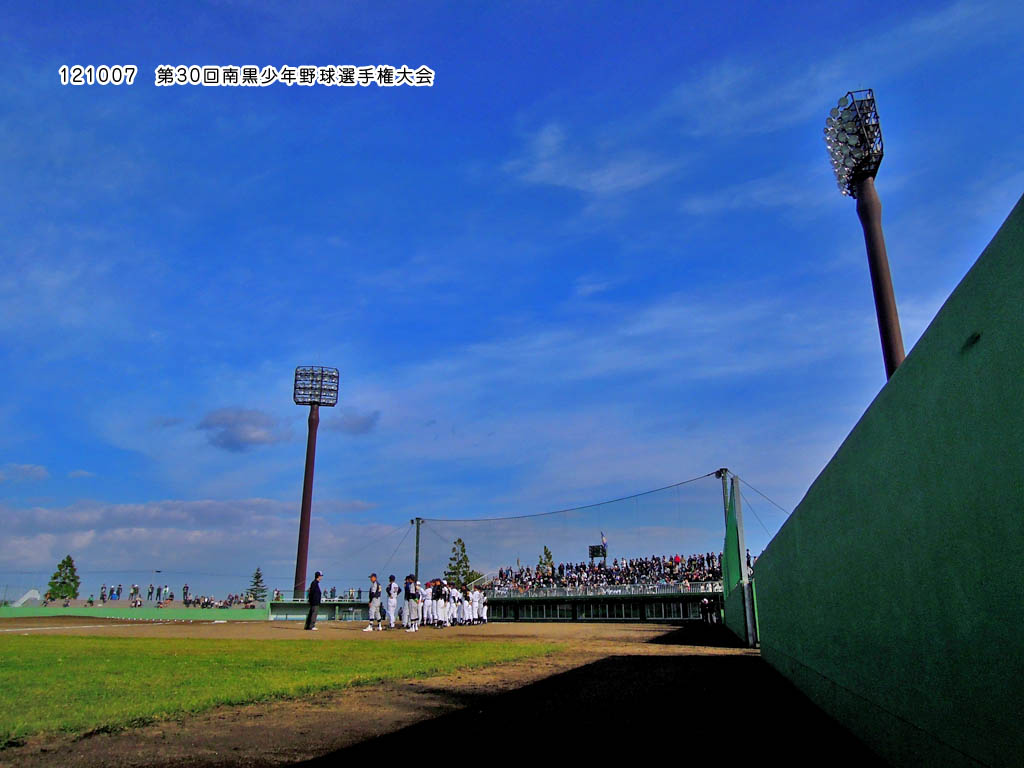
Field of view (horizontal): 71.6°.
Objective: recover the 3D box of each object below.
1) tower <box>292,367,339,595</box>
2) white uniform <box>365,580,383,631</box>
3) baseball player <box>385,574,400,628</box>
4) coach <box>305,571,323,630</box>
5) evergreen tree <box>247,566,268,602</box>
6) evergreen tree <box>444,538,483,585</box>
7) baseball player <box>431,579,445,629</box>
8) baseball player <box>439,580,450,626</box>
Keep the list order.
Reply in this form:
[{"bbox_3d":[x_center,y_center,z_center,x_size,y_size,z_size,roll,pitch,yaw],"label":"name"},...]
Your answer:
[{"bbox_3d":[-24.782,11.769,86.546,5.600,29.300,2.300,3,-18,-8],"label":"tower"},{"bbox_3d":[-3.947,6.320,20.237,0.460,1.415,0.480,-2,-18,7],"label":"white uniform"},{"bbox_3d":[-3.943,7.178,23.427,0.560,1.681,0.400,13,-22,-35],"label":"baseball player"},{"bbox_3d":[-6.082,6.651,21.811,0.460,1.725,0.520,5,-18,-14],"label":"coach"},{"bbox_3d":[-36.094,29.270,100.882,2.900,6.200,2.900,0,-18,0],"label":"evergreen tree"},{"bbox_3d":[-6.643,25.362,94.785,5.000,9.300,5.000,0,-18,0],"label":"evergreen tree"},{"bbox_3d":[-2.556,7.537,24.362,0.420,1.600,0.480,-7,-19,20],"label":"baseball player"},{"bbox_3d":[-2.479,8.119,26.276,0.400,1.634,0.480,-13,-22,35],"label":"baseball player"}]

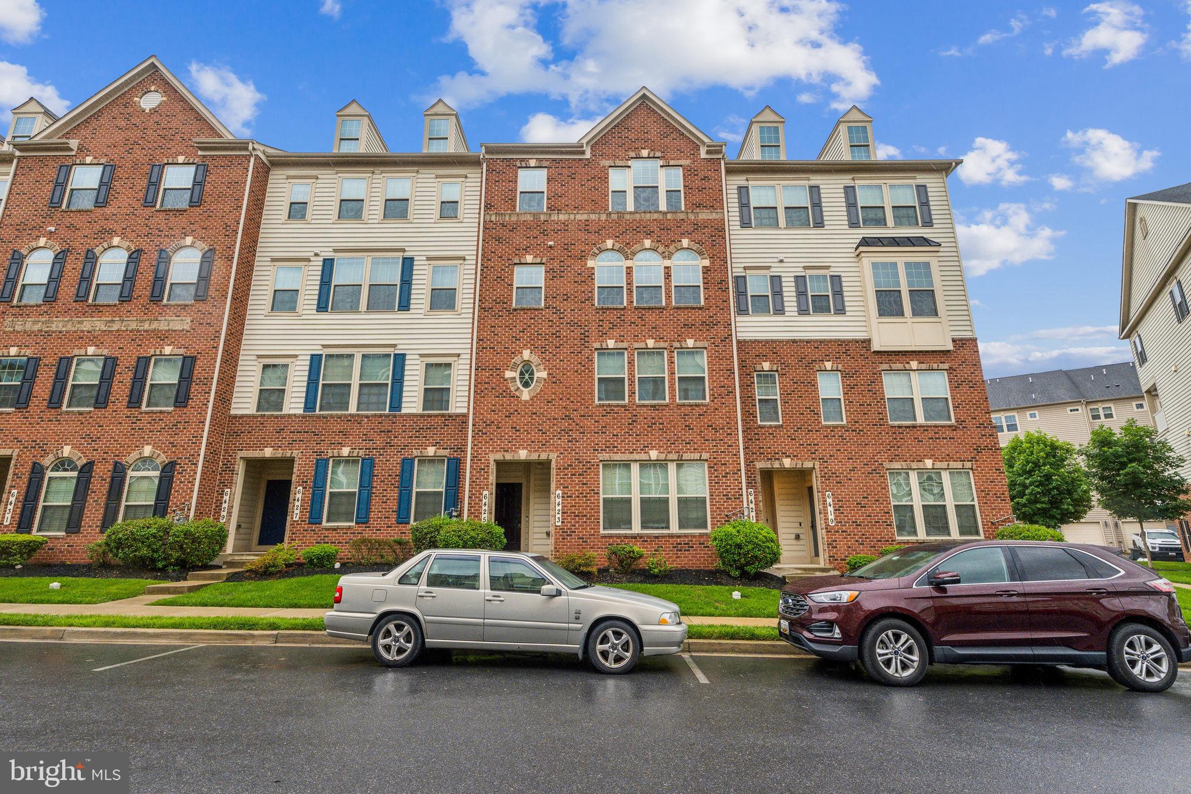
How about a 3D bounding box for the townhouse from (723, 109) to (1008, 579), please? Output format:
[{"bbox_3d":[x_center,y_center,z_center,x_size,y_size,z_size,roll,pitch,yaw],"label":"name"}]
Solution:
[{"bbox_3d":[7.949,-1.683,21.518,7.600,15.950,11.500,0,-14,0],"label":"townhouse"}]

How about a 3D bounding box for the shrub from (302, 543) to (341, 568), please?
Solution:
[{"bbox_3d":[-7.179,4.169,13.867,1.021,0.608,0.900,0,-14,0],"label":"shrub"}]

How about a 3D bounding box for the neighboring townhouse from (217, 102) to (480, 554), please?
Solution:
[{"bbox_3d":[-7.177,-1.859,21.476,7.050,15.850,11.500,0,-14,0],"label":"neighboring townhouse"}]

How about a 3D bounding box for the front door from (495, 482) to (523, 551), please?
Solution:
[{"bbox_3d":[-2.611,3.537,15.428,0.915,2.040,0.080,0,-14,0],"label":"front door"}]

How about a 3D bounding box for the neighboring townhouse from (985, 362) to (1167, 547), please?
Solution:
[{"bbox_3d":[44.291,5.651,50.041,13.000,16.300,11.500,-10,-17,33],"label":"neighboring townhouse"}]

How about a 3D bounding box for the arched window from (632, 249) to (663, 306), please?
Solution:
[{"bbox_3d":[1.631,-3.625,16.183,0.937,1.863,0.140,0,-14,0],"label":"arched window"}]

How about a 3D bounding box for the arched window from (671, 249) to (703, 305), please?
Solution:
[{"bbox_3d":[2.797,-3.642,16.194,0.967,1.864,0.140,0,-14,0],"label":"arched window"}]

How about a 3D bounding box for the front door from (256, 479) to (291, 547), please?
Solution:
[{"bbox_3d":[-9.451,3.444,15.783,0.920,1.947,0.080,0,-14,0],"label":"front door"}]

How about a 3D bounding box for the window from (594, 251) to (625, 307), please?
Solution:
[{"bbox_3d":[0.454,-3.618,16.174,0.925,1.862,0.140,0,-14,0],"label":"window"}]

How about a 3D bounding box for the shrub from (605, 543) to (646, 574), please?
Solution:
[{"bbox_3d":[0.771,4.161,13.604,1.017,0.733,0.900,0,-14,0],"label":"shrub"}]

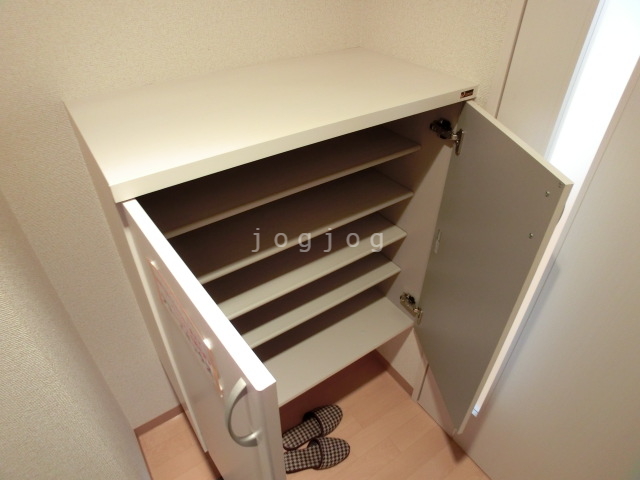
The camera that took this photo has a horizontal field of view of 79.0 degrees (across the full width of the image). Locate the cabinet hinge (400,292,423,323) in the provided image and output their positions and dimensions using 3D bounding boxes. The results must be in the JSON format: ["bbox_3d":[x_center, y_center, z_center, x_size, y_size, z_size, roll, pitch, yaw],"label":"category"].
[{"bbox_3d":[0.318,0.243,1.393,0.033,0.070,0.100,-23,43,-27],"label":"cabinet hinge"}]

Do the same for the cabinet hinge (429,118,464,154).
[{"bbox_3d":[0.320,-0.267,1.008,0.033,0.070,0.100,-23,43,-27],"label":"cabinet hinge"}]

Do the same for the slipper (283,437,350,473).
[{"bbox_3d":[-0.019,0.791,1.439,0.270,0.055,0.100,-6,38,-9],"label":"slipper"}]

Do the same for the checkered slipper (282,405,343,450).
[{"bbox_3d":[-0.028,0.727,1.524,0.270,0.055,0.100,-21,42,-26],"label":"checkered slipper"}]

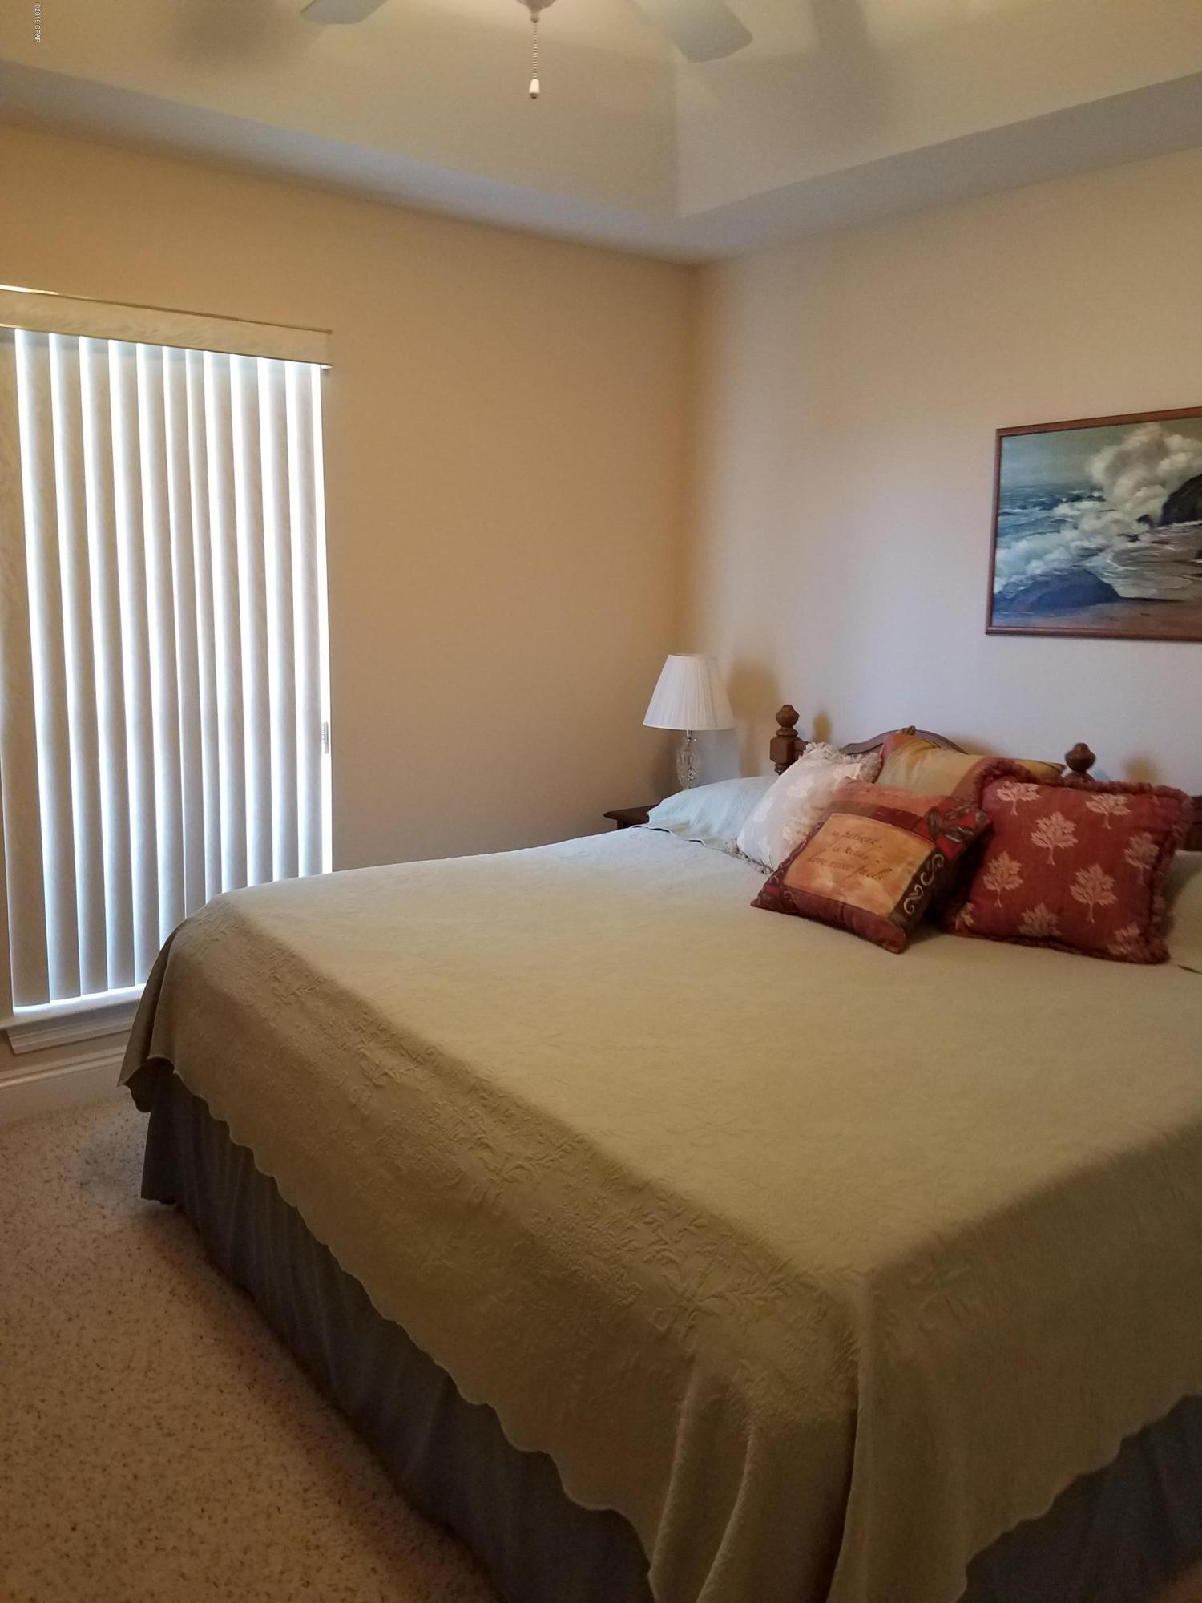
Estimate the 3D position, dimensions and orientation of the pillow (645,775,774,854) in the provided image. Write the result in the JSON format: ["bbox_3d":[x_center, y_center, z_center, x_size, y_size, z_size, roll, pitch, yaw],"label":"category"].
[{"bbox_3d":[0.514,0.049,3.807,0.420,0.200,0.700,-7,16,-36],"label":"pillow"}]

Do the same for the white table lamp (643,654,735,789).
[{"bbox_3d":[0.283,-0.228,4.123,0.310,0.550,0.310,2,13,-1],"label":"white table lamp"}]

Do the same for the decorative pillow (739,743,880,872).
[{"bbox_3d":[0.601,0.029,3.522,0.160,0.400,0.400,34,-2,-27],"label":"decorative pillow"}]

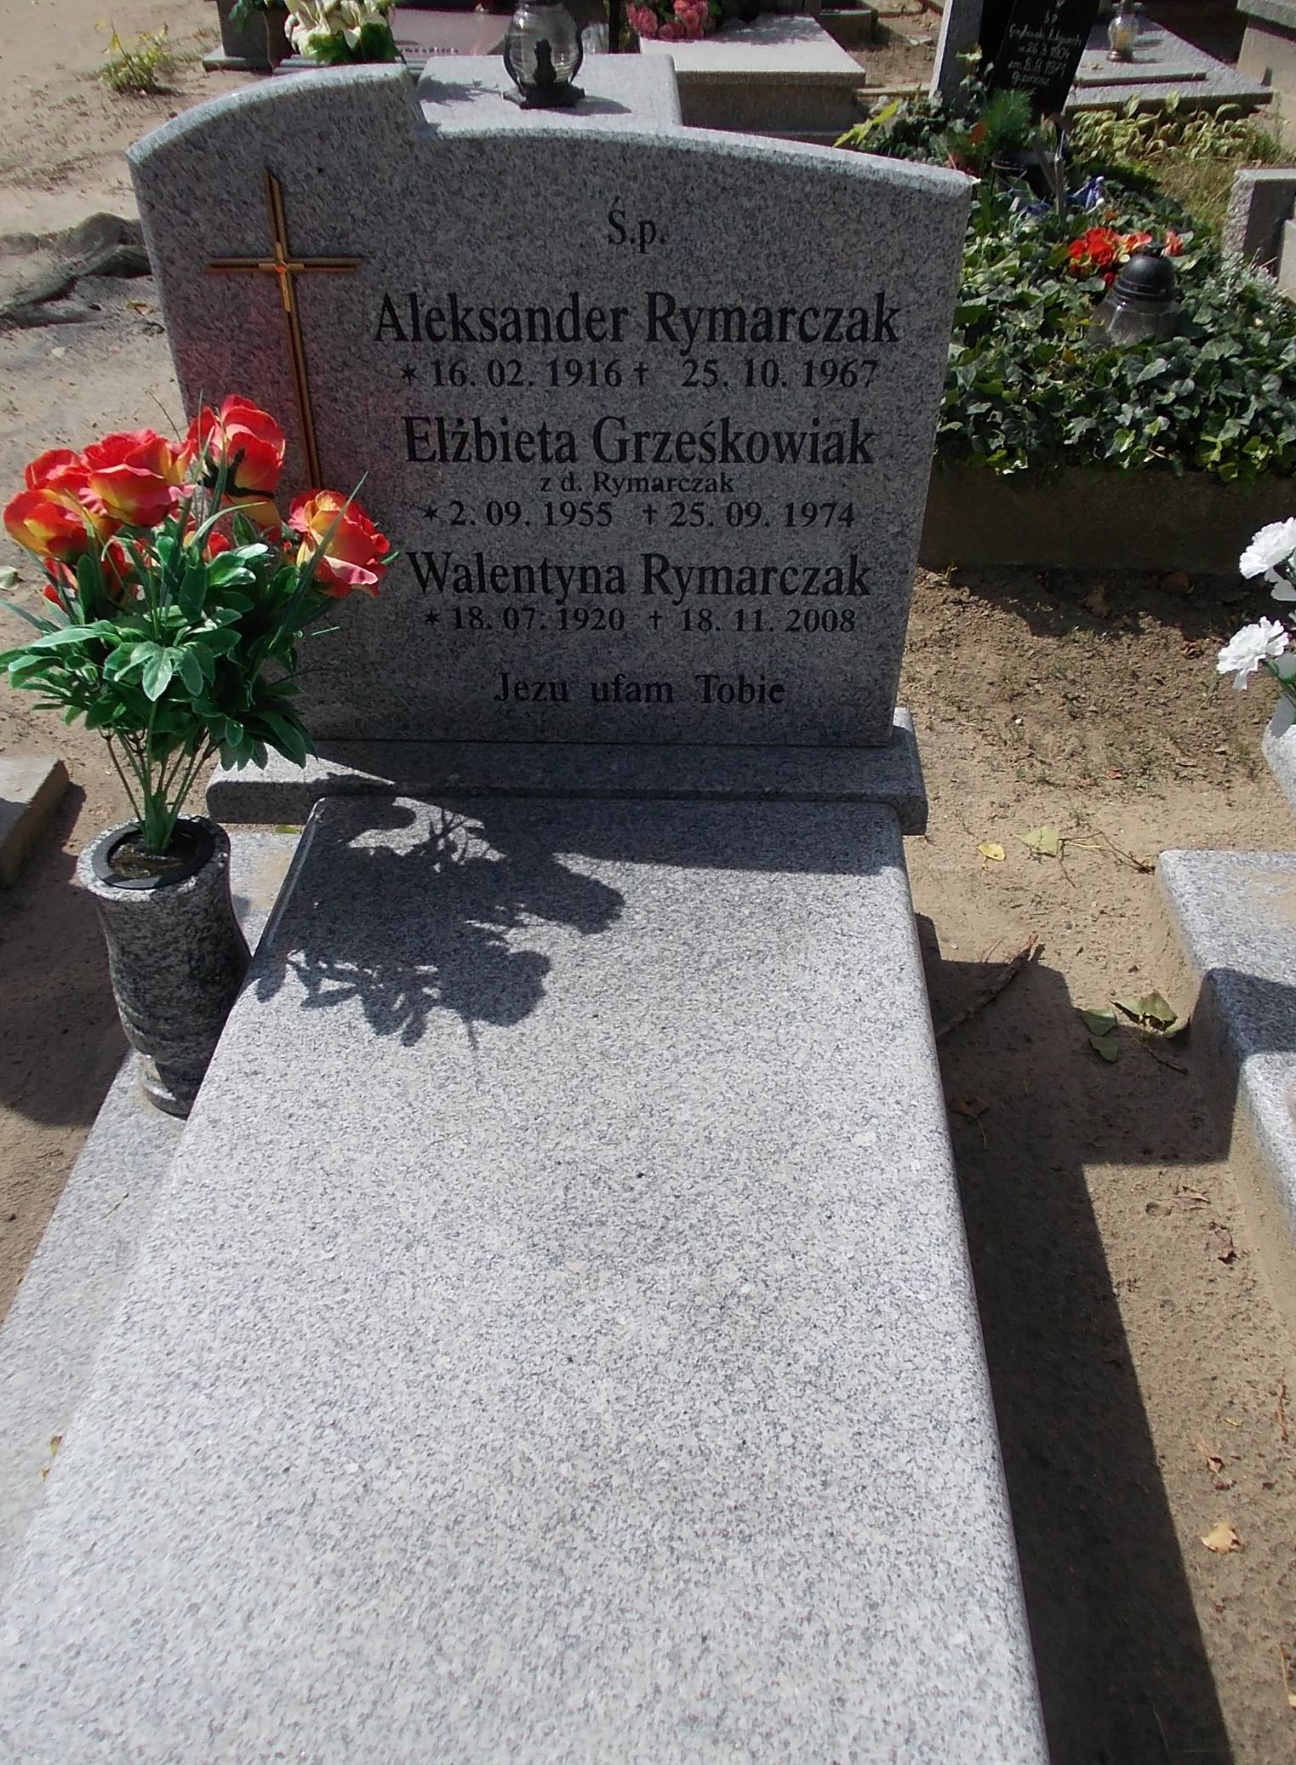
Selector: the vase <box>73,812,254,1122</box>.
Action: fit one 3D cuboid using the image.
[{"bbox_3d":[-0.510,0.092,1.579,0.166,0.313,0.166,1,39,3],"label":"vase"}]

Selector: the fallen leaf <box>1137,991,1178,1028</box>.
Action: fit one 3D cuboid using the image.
[{"bbox_3d":[0.693,0.172,1.943,0.056,0.022,0.060,1,39,3],"label":"fallen leaf"}]

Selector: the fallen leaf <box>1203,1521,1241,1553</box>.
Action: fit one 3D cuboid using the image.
[{"bbox_3d":[0.554,0.633,1.381,0.038,0.012,0.033,1,39,3],"label":"fallen leaf"}]

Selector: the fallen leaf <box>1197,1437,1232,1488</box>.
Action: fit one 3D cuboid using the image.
[{"bbox_3d":[0.571,0.585,1.441,0.028,0.012,0.060,-20,42,-22],"label":"fallen leaf"}]

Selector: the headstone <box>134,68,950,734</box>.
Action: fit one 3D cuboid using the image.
[{"bbox_3d":[-0.098,-0.511,1.658,0.871,0.754,0.075,1,34,3],"label":"headstone"}]

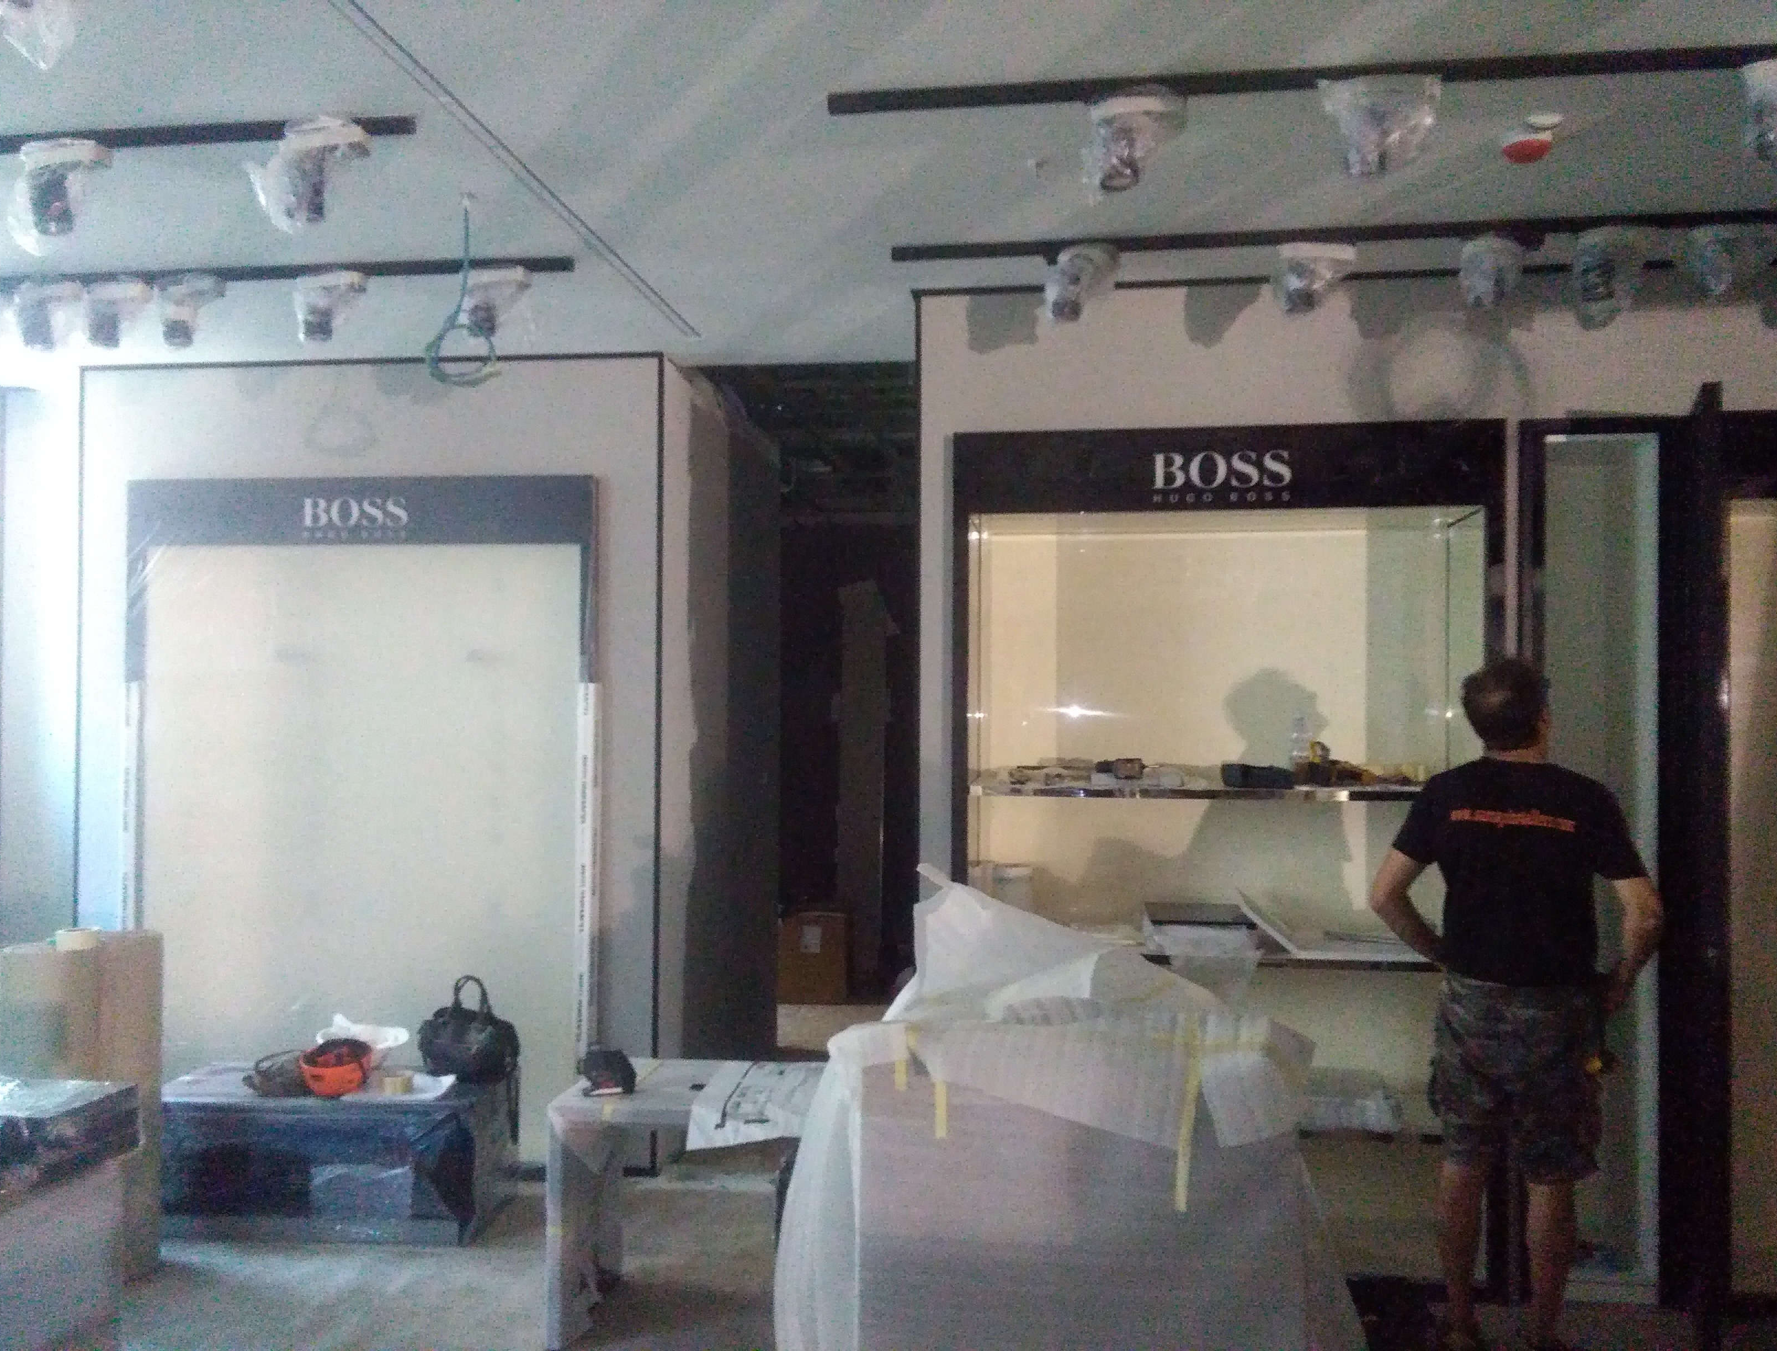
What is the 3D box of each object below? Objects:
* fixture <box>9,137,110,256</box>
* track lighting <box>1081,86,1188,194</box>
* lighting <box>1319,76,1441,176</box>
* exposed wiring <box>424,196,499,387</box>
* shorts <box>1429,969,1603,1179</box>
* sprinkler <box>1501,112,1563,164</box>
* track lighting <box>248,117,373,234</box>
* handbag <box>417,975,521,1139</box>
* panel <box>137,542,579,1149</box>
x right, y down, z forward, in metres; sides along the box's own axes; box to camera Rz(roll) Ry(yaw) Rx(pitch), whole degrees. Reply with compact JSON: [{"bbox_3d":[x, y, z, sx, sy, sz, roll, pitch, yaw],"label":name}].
[{"bbox_3d":[-1.770,-1.021,3.118,0.175,0.210,0.120,0,-1,8],"label":"fixture"},{"bbox_3d":[0.472,-1.033,2.817,0.190,0.175,0.120,0,-1,8],"label":"track lighting"},{"bbox_3d":[0.948,-1.060,2.819,0.221,0.172,0.150,0,-1,8],"label":"lighting"},{"bbox_3d":[-1.028,-0.922,3.513,0.160,0.430,0.120,0,-1,8],"label":"exposed wiring"},{"bbox_3d":[1.605,1.022,3.765,0.425,0.490,0.310,0,-1,20],"label":"shorts"},{"bbox_3d":[1.327,-1.108,3.005,0.110,0.080,0.100,0,-1,8],"label":"sprinkler"},{"bbox_3d":[-1.204,-1.040,3.042,0.225,0.200,0.120,0,-1,8],"label":"track lighting"},{"bbox_3d":[-1.373,1.244,4.781,0.300,0.500,0.200,0,-1,22],"label":"handbag"},{"bbox_3d":[-1.908,0.624,5.256,1.679,2.195,0.060,0,-1,8],"label":"panel"}]

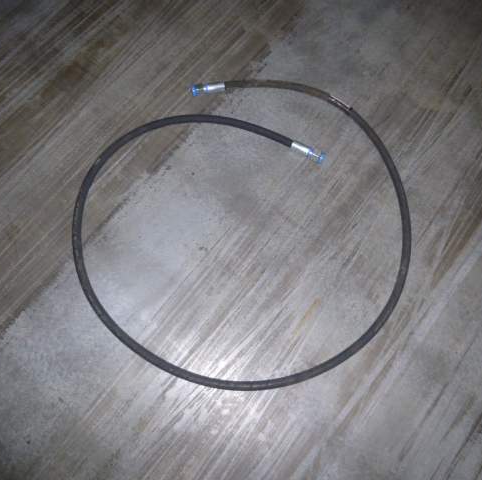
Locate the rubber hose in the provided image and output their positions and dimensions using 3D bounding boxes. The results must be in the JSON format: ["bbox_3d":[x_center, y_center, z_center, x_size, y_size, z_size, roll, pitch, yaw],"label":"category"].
[{"bbox_3d":[0.010,-0.056,1.246,0.912,0.032,0.880,1,74,-3],"label":"rubber hose"}]

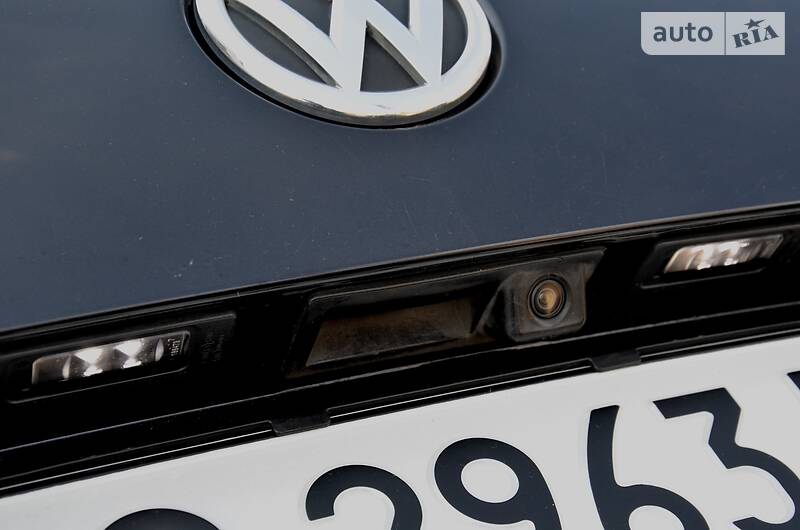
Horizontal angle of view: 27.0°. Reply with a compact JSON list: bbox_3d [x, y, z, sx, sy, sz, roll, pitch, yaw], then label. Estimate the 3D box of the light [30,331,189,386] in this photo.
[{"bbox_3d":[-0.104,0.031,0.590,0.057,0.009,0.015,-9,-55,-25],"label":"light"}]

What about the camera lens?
[{"bbox_3d":[0.057,0.013,0.655,0.016,0.016,0.009,-9,11,-25],"label":"camera lens"}]

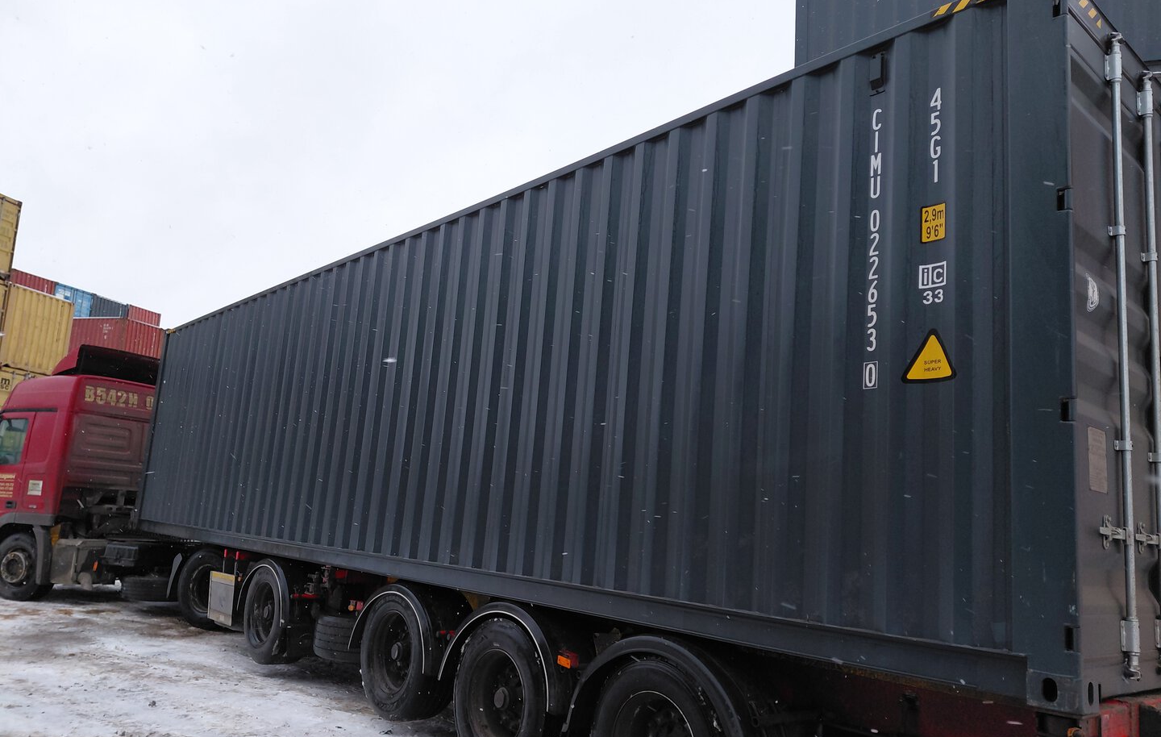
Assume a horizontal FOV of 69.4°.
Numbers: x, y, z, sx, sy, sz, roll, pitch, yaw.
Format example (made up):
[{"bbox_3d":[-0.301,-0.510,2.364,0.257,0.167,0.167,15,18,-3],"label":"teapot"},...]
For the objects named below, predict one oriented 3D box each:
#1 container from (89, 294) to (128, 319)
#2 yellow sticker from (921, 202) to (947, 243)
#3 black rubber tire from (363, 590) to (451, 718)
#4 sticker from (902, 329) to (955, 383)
[{"bbox_3d":[-33.908,-2.910,51.863,12.190,2.700,2.440,1,-11,20],"label":"container"},{"bbox_3d":[1.513,-0.630,3.608,0.006,0.165,0.110,14,-14,-39],"label":"yellow sticker"},{"bbox_3d":[-1.299,2.148,6.340,0.360,0.960,0.960,14,-14,-39],"label":"black rubber tire"},{"bbox_3d":[1.448,-0.058,3.501,0.006,0.220,0.235,14,-14,-39],"label":"sticker"}]

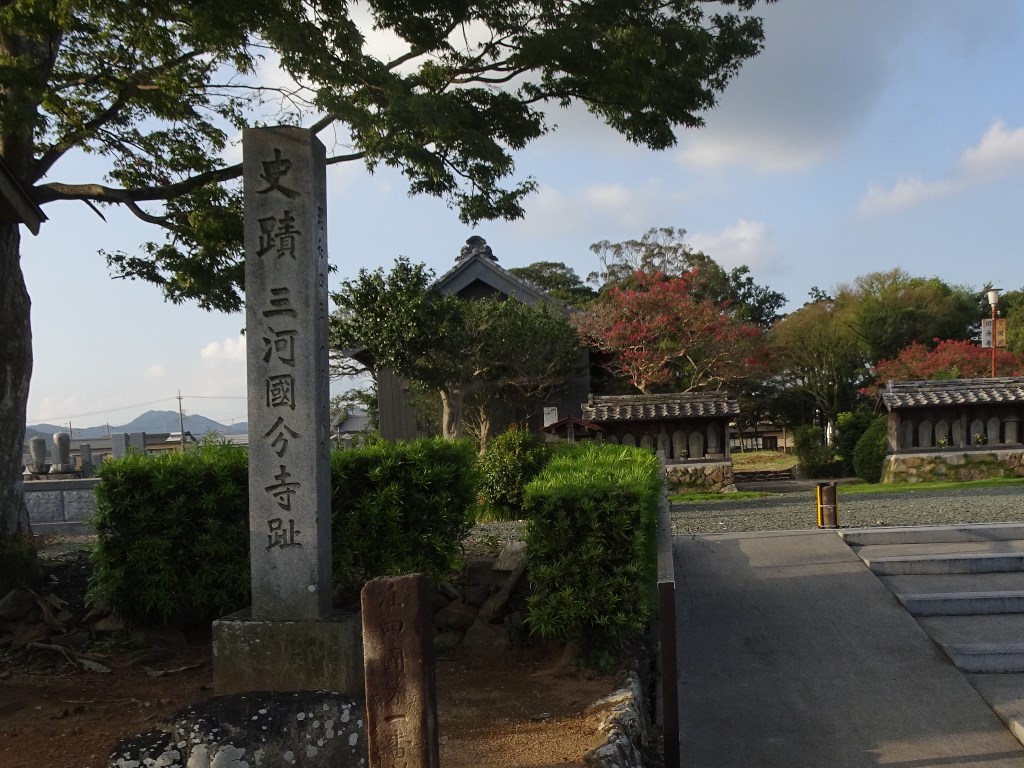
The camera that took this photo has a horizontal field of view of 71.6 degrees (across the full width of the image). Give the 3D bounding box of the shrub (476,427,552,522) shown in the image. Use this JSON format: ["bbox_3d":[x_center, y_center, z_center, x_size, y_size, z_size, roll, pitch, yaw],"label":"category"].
[{"bbox_3d":[0.030,1.100,8.800,1.000,1.160,0.950,-1,-2,0],"label":"shrub"}]

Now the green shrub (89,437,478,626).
[{"bbox_3d":[-1.520,1.030,5.150,2.450,1.220,0.850,-1,-2,0],"label":"green shrub"}]

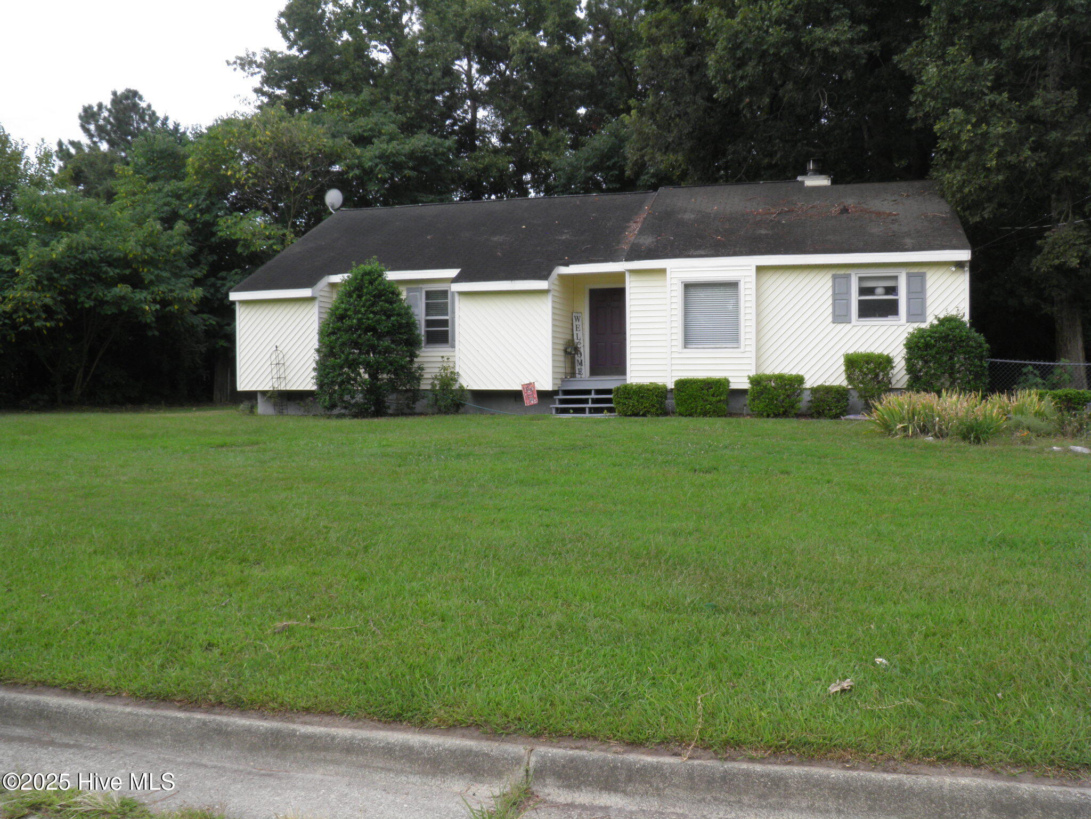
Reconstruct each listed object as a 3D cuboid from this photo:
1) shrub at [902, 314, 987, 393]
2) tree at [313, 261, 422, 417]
[{"bbox_3d":[7.507,-0.822,17.700,1.600,1.900,1.550,0,1,13],"label":"shrub"},{"bbox_3d":[-3.909,-1.566,20.800,2.400,3.420,2.300,0,1,13],"label":"tree"}]

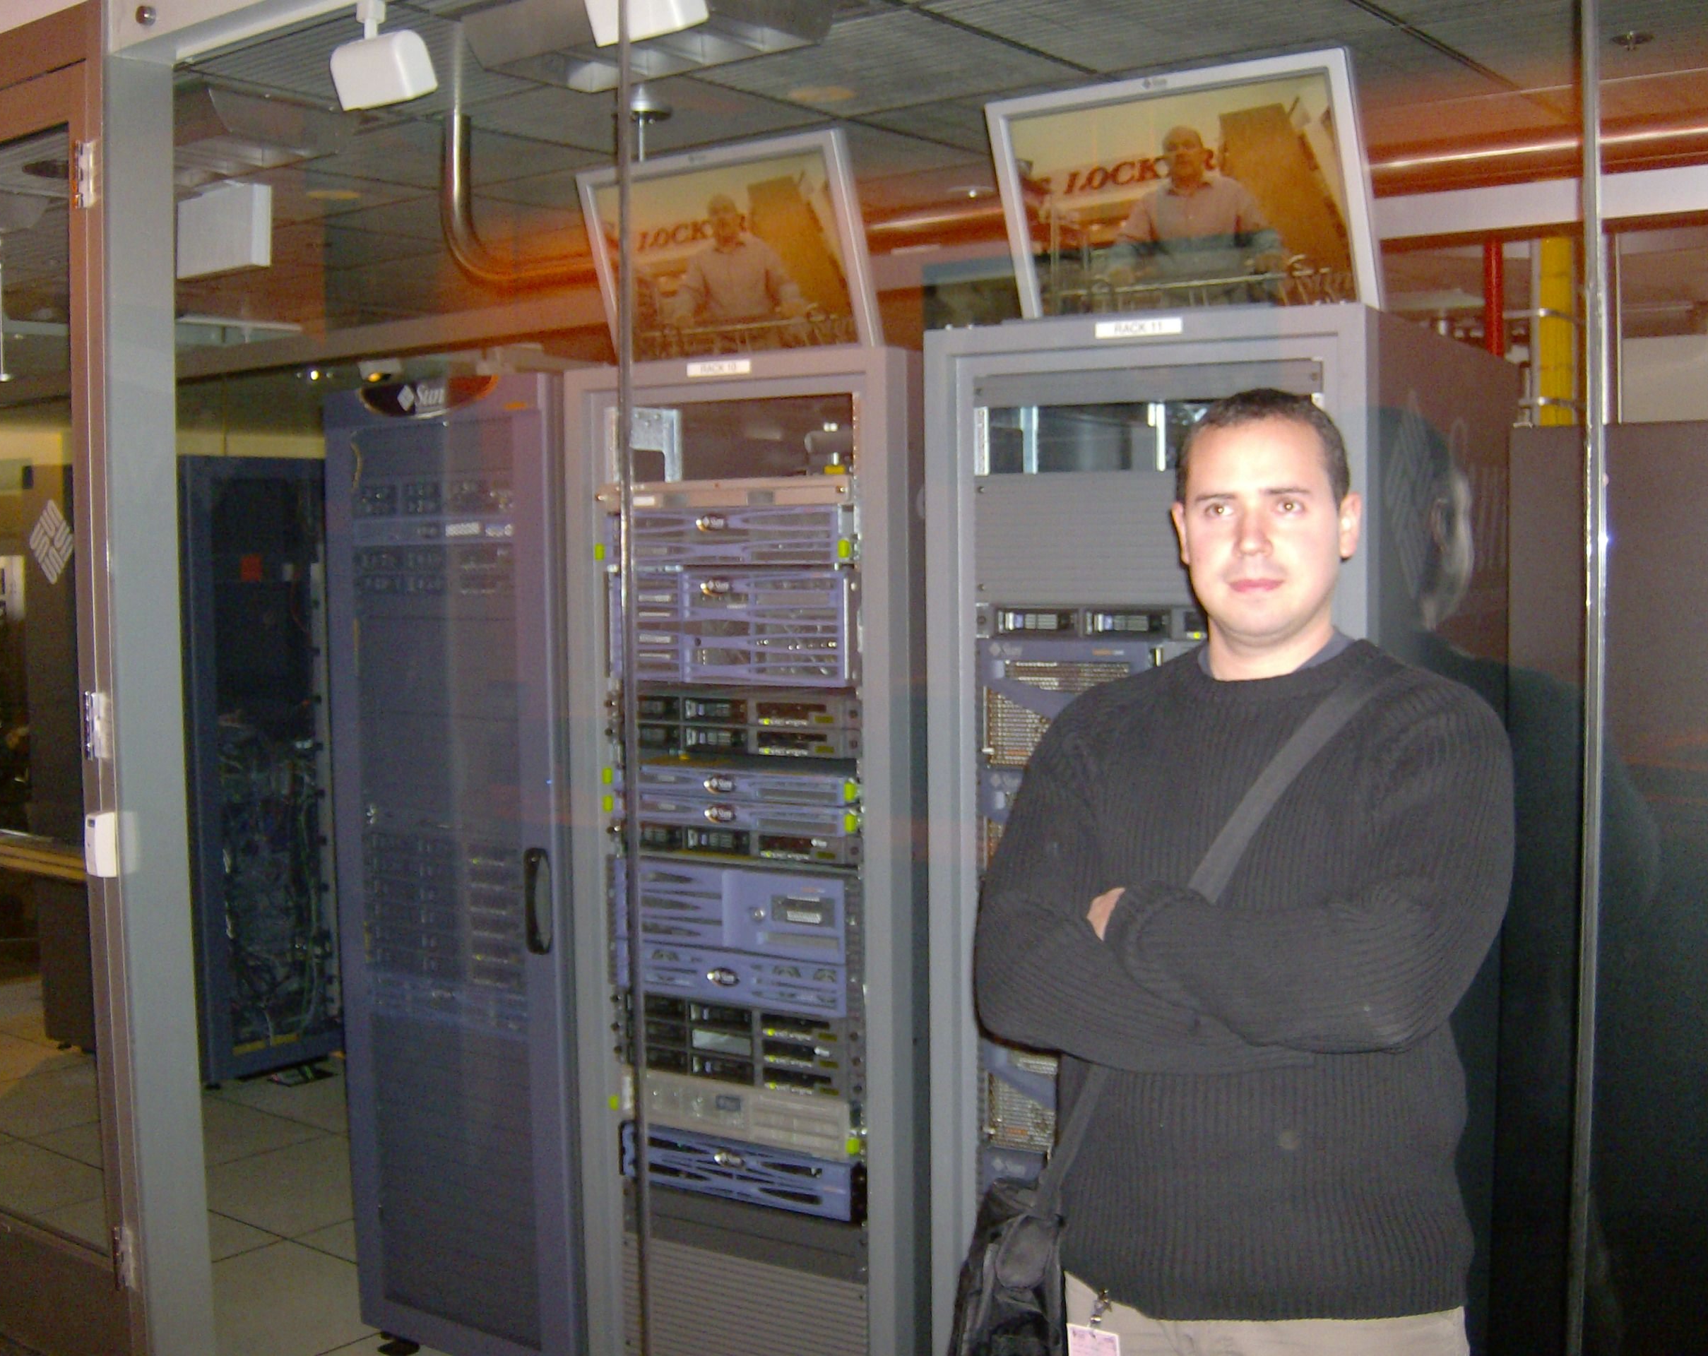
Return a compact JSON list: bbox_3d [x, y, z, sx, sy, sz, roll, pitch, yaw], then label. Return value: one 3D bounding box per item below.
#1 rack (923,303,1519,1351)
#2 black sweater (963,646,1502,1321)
[{"bbox_3d":[0.625,0.449,2.958,0.610,1.910,1.020,2,5,29],"label":"rack"},{"bbox_3d":[0.382,0.281,1.850,0.520,0.640,0.330,1,4,20],"label":"black sweater"}]

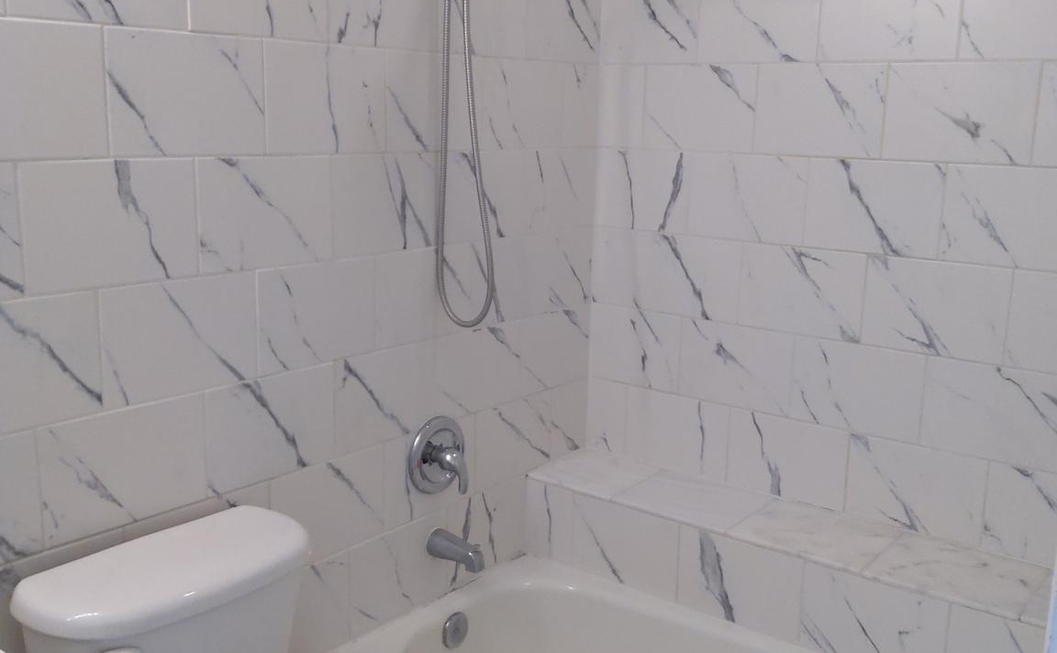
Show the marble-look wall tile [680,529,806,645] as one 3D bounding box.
[{"bbox_3d":[0.467,0.566,2.357,0.299,0.192,0.010,10,15,37],"label":"marble-look wall tile"}]

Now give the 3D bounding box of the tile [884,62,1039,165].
[{"bbox_3d":[0.877,-0.437,2.158,0.299,0.201,0.010,10,15,37],"label":"tile"}]

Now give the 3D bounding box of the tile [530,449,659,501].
[{"bbox_3d":[0.175,0.383,2.732,0.241,0.010,0.268,10,15,37],"label":"tile"}]

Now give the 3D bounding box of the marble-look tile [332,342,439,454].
[{"bbox_3d":[-0.304,0.148,2.260,0.010,0.204,0.302,10,15,37],"label":"marble-look tile"}]

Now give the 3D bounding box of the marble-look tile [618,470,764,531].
[{"bbox_3d":[0.394,0.421,2.545,0.302,0.010,0.256,10,15,37],"label":"marble-look tile"}]

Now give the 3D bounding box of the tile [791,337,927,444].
[{"bbox_3d":[0.741,0.138,2.389,0.300,0.200,0.010,10,15,37],"label":"tile"}]

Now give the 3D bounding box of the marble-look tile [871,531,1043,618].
[{"bbox_3d":[0.888,0.506,2.176,0.300,0.010,0.266,10,15,37],"label":"marble-look tile"}]

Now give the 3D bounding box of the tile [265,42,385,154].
[{"bbox_3d":[-0.378,-0.428,1.992,0.010,0.201,0.299,10,15,37],"label":"tile"}]

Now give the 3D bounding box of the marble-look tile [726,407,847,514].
[{"bbox_3d":[0.622,0.319,2.544,0.302,0.204,0.010,10,15,37],"label":"marble-look tile"}]

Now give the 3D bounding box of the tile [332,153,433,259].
[{"bbox_3d":[-0.295,-0.256,2.178,0.010,0.204,0.302,10,15,37],"label":"tile"}]

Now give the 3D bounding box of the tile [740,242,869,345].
[{"bbox_3d":[0.626,-0.083,2.428,0.299,0.201,0.010,10,15,37],"label":"tile"}]

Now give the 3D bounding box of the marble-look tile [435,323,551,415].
[{"bbox_3d":[-0.115,0.104,2.485,0.010,0.200,0.305,10,15,37],"label":"marble-look tile"}]

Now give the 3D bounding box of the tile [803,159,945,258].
[{"bbox_3d":[0.749,-0.261,2.303,0.299,0.202,0.010,10,15,37],"label":"tile"}]

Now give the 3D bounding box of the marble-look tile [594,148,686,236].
[{"bbox_3d":[0.287,-0.345,2.656,0.269,0.202,0.010,10,15,37],"label":"marble-look tile"}]

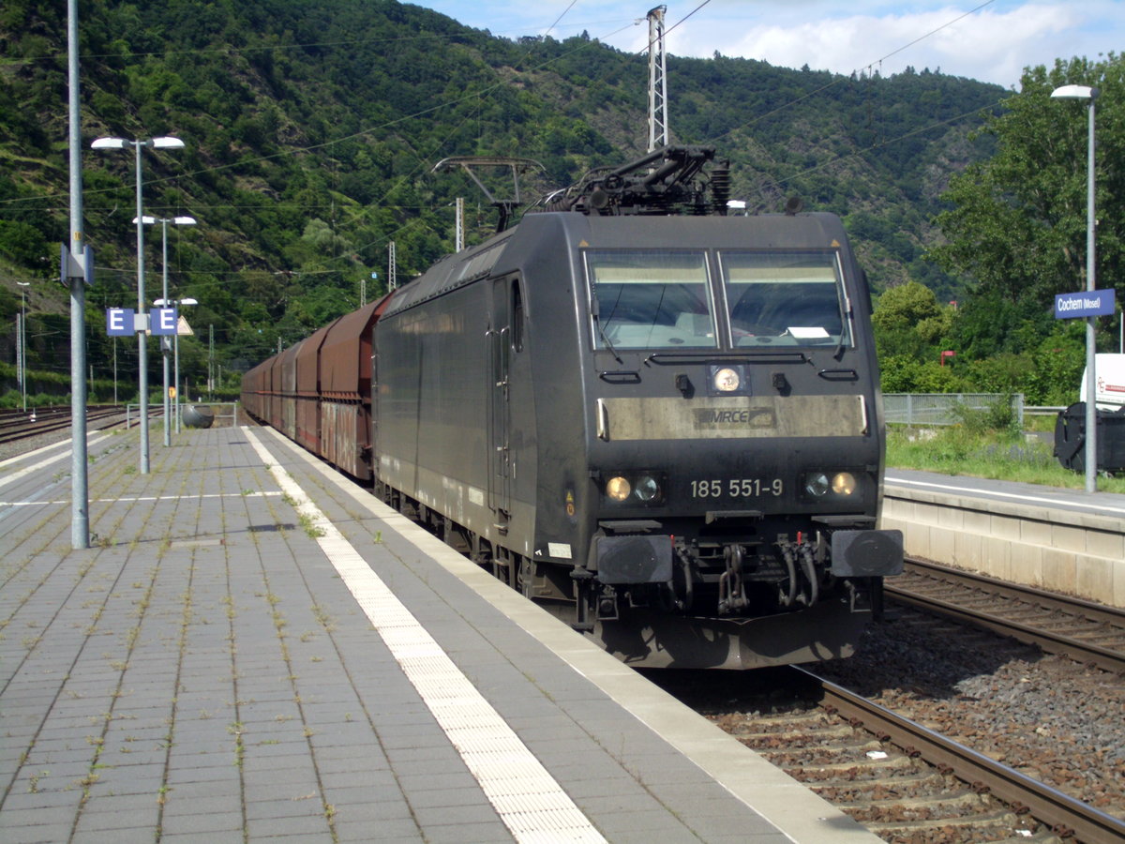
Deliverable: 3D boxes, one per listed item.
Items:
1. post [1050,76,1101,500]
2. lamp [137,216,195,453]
[{"bbox_3d":[7.131,-1.859,28.500,0.720,5.660,0.290,-1,1,-10],"label":"post"},{"bbox_3d":[-10.742,-2.460,55.500,1.690,6.250,0.300,-1,1,-10],"label":"lamp"}]

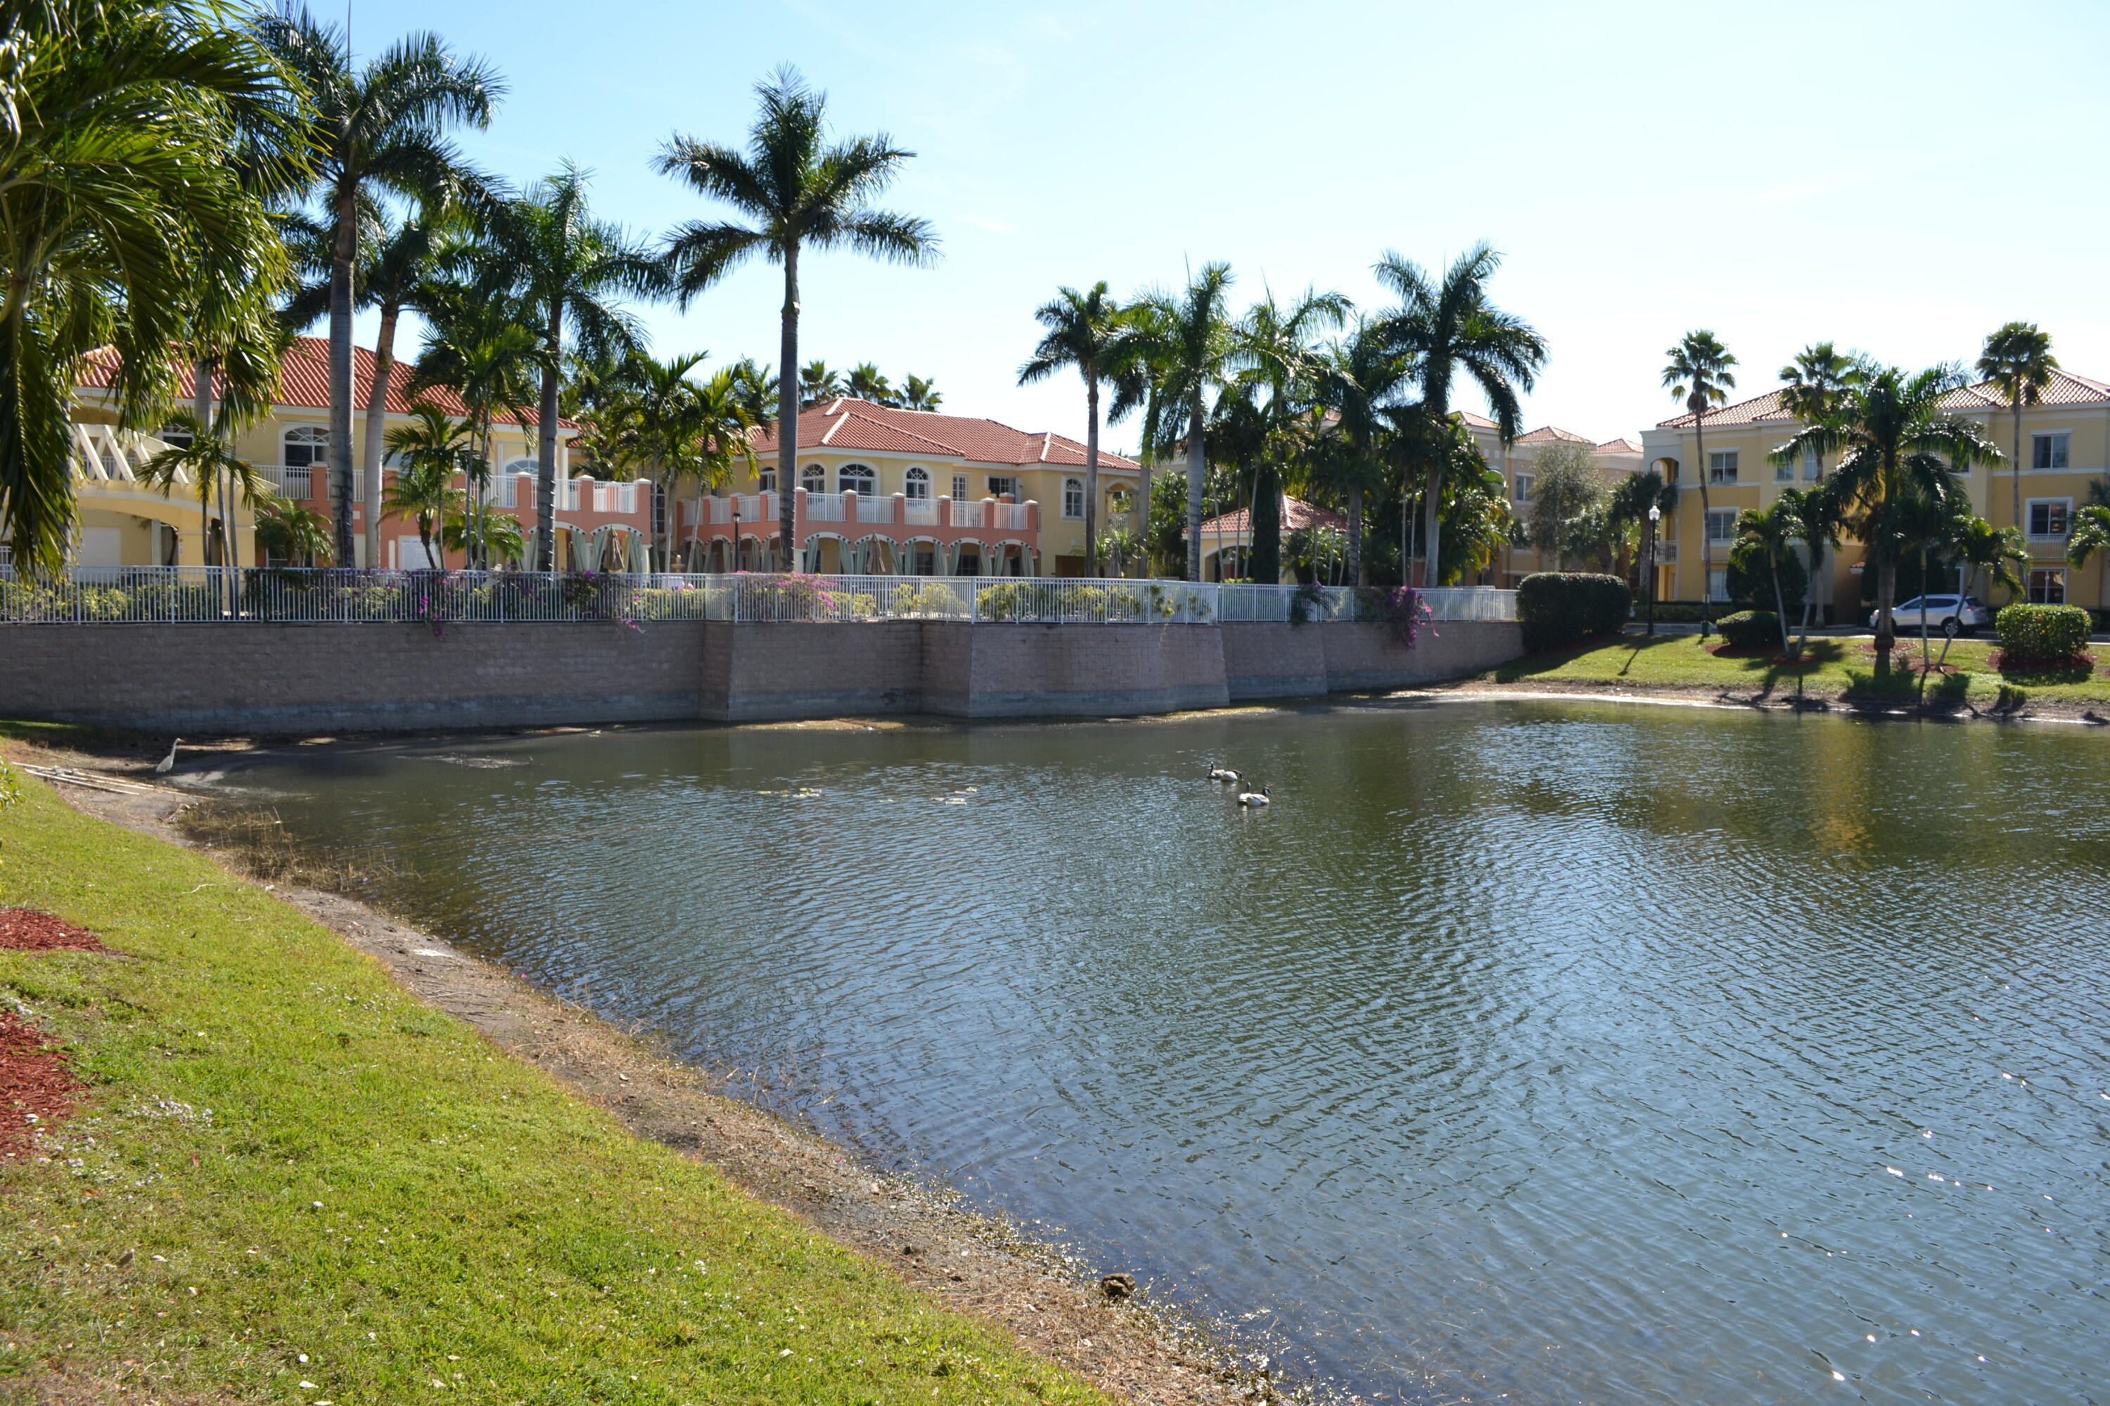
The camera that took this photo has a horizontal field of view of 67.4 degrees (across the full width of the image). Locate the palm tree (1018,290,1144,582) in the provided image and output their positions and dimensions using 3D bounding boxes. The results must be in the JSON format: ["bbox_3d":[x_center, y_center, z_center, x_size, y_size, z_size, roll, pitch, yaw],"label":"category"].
[{"bbox_3d":[1.050,-10.046,63.000,4.900,13.300,4.900,1,4,1],"label":"palm tree"}]

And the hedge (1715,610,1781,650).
[{"bbox_3d":[27.412,-2.921,62.500,2.500,1.520,2.100,3,4,40],"label":"hedge"}]

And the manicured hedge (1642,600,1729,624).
[{"bbox_3d":[32.319,-4.643,81.000,4.800,1.100,1.200,4,5,44],"label":"manicured hedge"}]

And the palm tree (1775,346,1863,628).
[{"bbox_3d":[36.058,-10.318,75.000,4.000,13.300,4.000,2,4,25],"label":"palm tree"}]

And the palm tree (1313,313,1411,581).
[{"bbox_3d":[12.208,-9.251,62.500,4.500,11.710,4.500,1,3,11],"label":"palm tree"}]

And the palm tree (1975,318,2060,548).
[{"bbox_3d":[43.314,-10.283,71.500,3.700,13.700,3.700,3,4,31],"label":"palm tree"}]

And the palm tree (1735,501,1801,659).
[{"bbox_3d":[26.809,-4.689,59.500,2.500,5.970,2.500,2,4,24],"label":"palm tree"}]

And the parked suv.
[{"bbox_3d":[37.616,-3.756,68.000,1.840,1.710,4.630,-3,5,-42],"label":"parked suv"}]

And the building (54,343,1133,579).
[{"bbox_3d":[-16.415,-8.184,62.525,41.000,9.800,16.500,-2,4,-36],"label":"building"}]

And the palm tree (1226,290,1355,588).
[{"bbox_3d":[9.010,-9.881,62.000,5.300,12.890,5.300,1,3,8],"label":"palm tree"}]

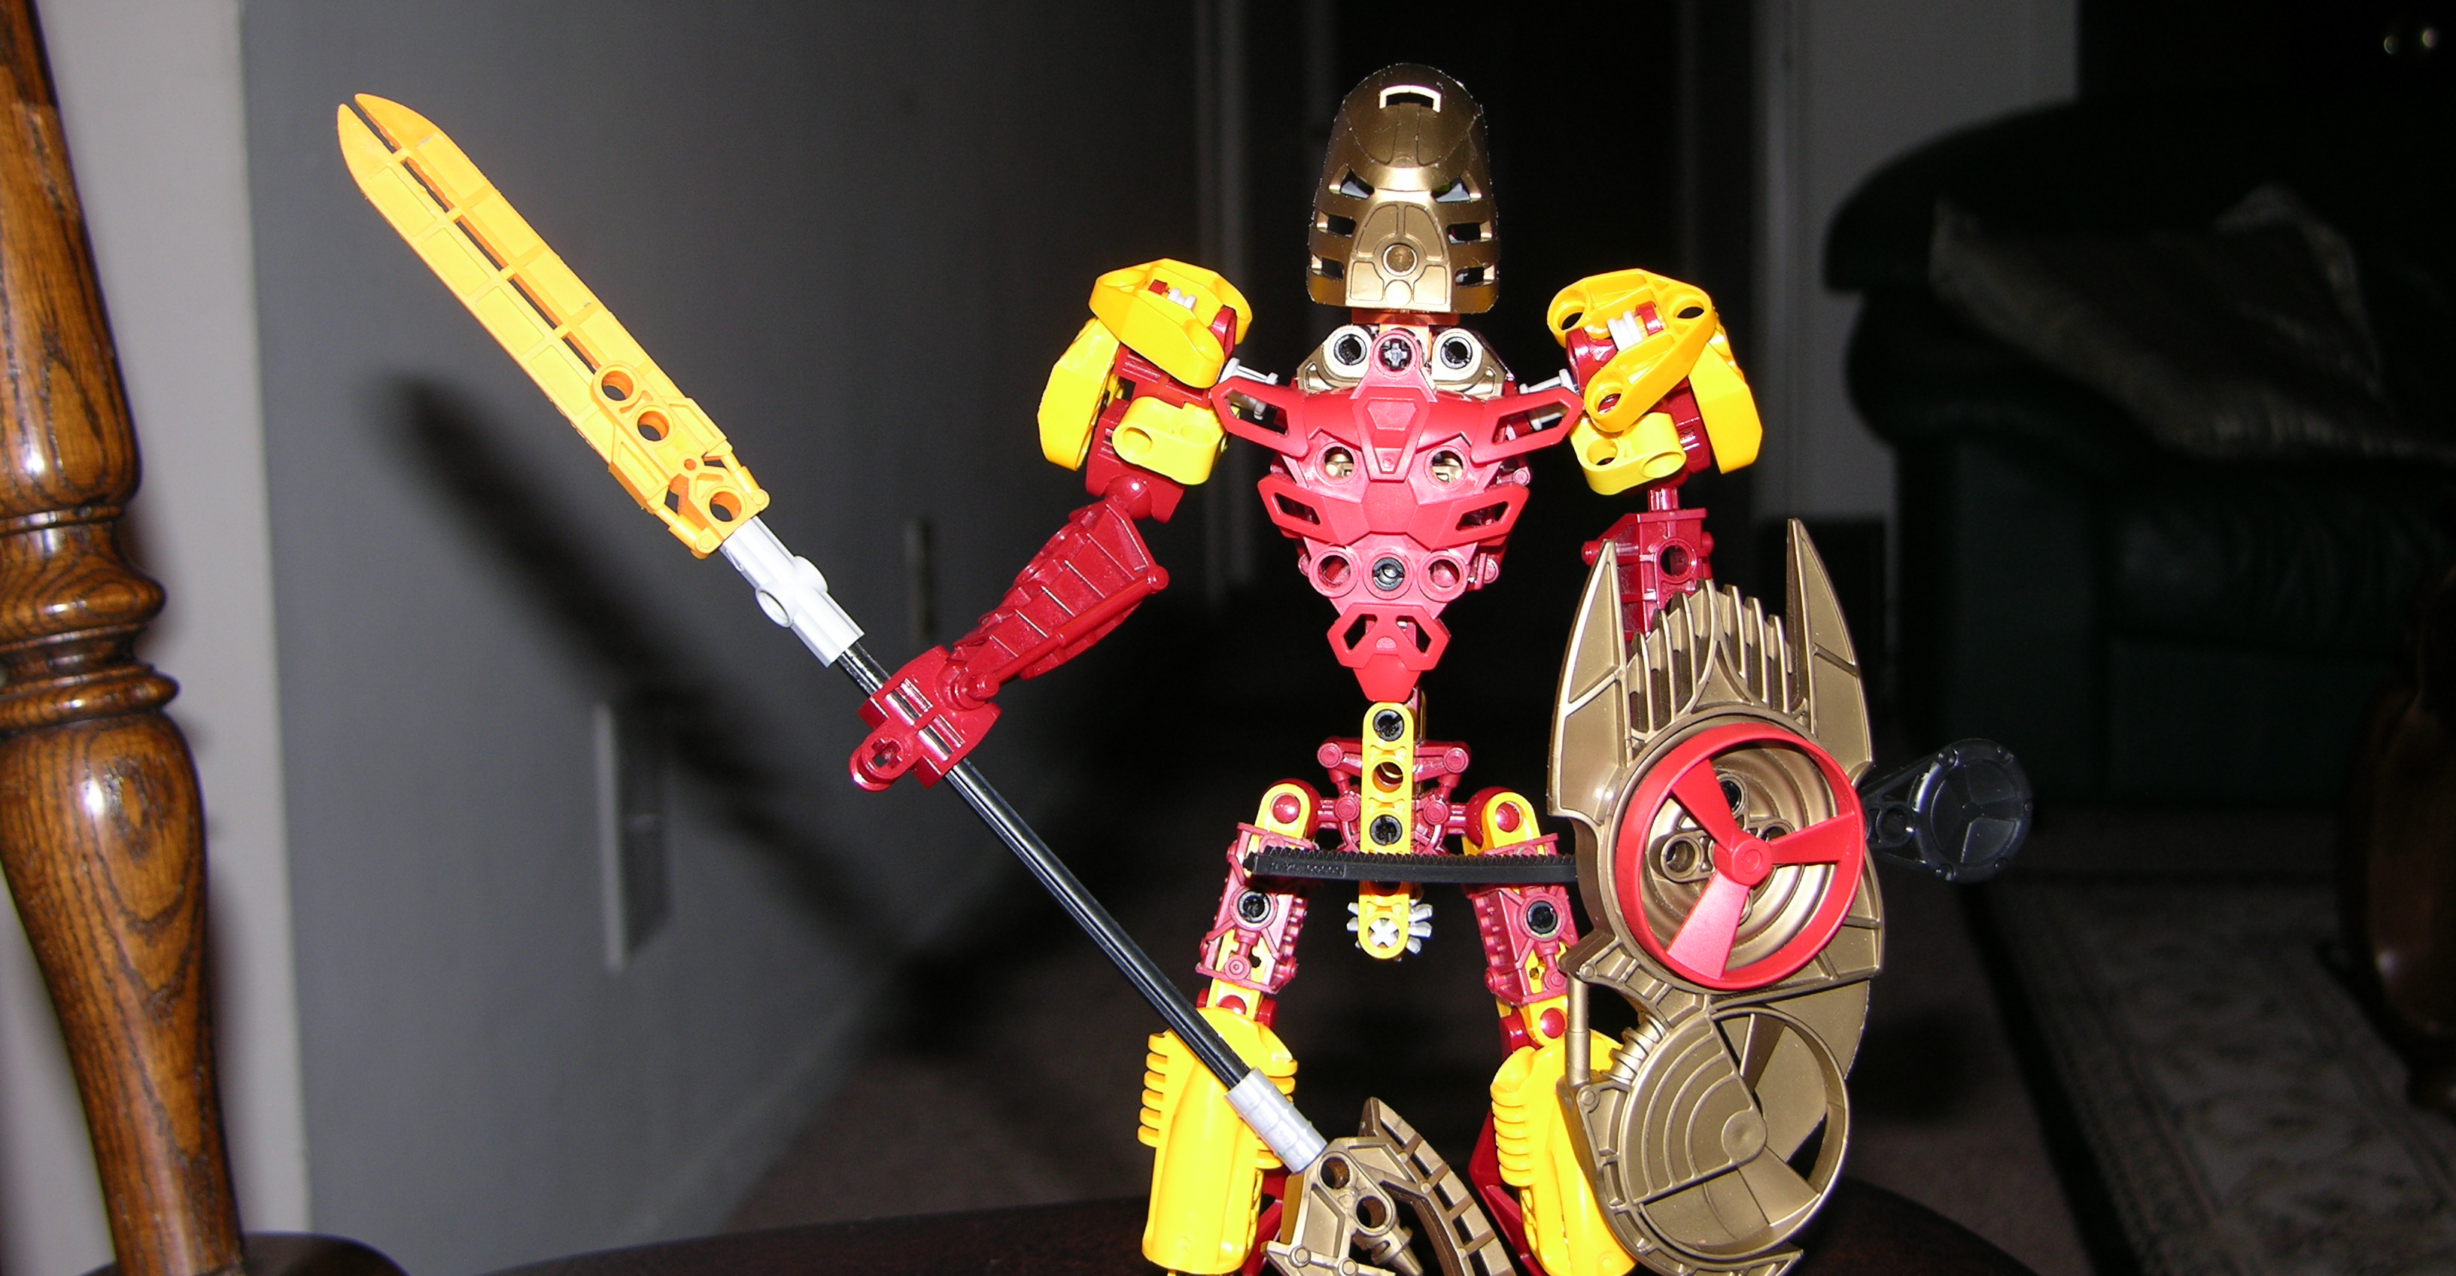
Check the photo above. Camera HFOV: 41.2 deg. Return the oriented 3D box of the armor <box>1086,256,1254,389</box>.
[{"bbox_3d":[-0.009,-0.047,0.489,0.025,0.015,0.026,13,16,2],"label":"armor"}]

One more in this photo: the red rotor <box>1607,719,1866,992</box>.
[{"bbox_3d":[0.075,0.032,0.478,0.040,0.040,0.009,-3,17,-18],"label":"red rotor"}]

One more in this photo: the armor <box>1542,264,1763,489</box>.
[{"bbox_3d":[0.064,-0.039,0.488,0.031,0.031,0.028,-1,6,2],"label":"armor"}]

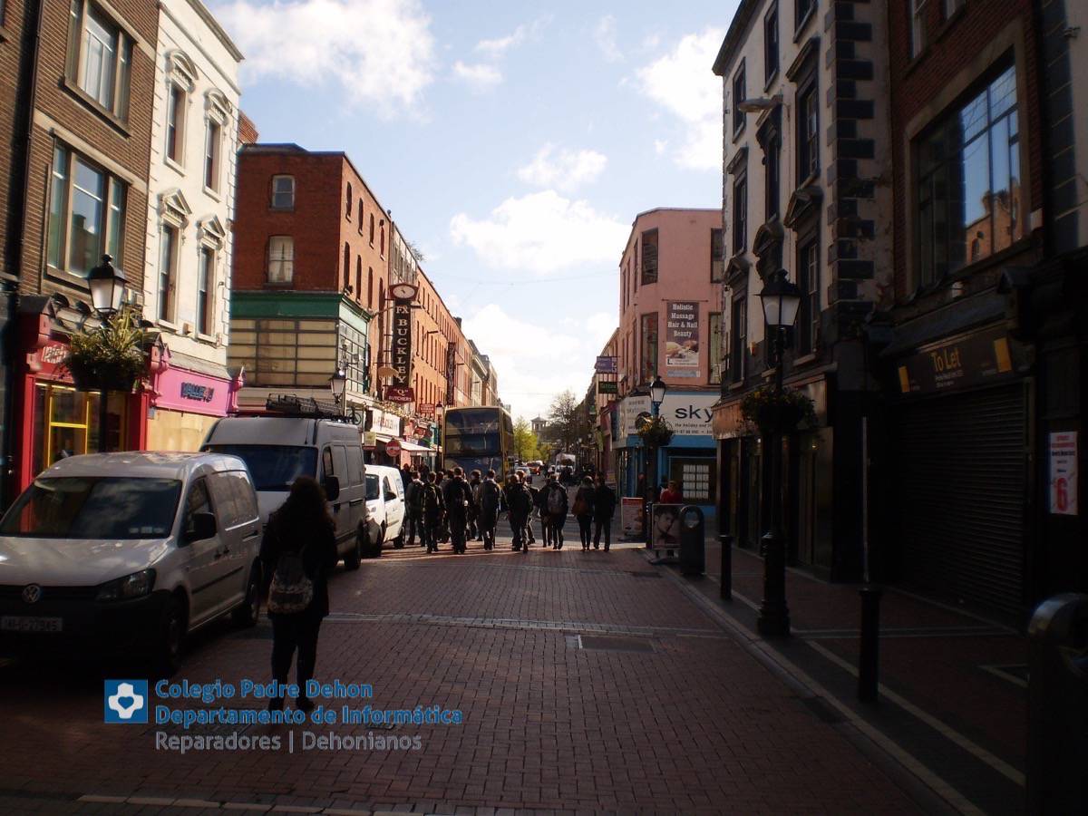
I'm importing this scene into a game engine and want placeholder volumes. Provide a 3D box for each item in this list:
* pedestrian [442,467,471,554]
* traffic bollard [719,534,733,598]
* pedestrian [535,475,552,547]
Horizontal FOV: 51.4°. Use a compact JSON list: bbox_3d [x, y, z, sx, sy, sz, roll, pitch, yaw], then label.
[{"bbox_3d":[-1.760,2.073,23.000,0.540,1.751,0.420,1,-3,1],"label":"pedestrian"},{"bbox_3d":[2.406,2.097,15.011,0.170,0.900,0.170,1,-3,0],"label":"traffic bollard"},{"bbox_3d":[0.021,2.336,25.942,0.480,1.640,0.340,1,-3,0],"label":"pedestrian"}]

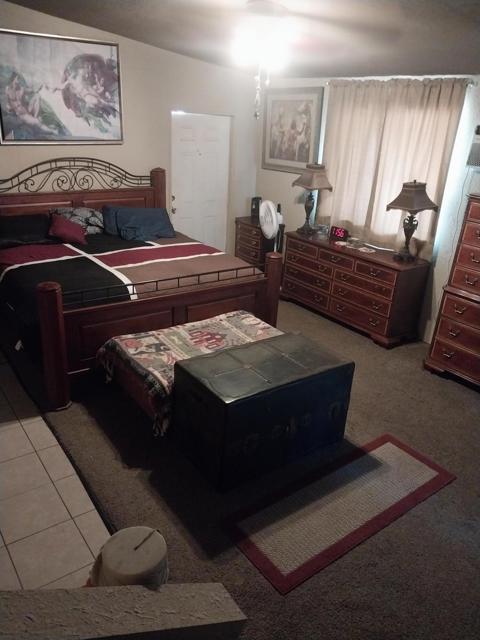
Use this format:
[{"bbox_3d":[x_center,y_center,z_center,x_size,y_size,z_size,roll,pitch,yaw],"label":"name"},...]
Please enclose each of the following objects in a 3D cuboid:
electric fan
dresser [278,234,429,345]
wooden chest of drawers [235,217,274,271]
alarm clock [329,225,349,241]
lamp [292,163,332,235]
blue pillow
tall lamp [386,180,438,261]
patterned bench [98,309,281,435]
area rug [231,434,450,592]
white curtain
[{"bbox_3d":[0.320,-0.822,5.764,0.400,1.170,0.440,-6,24,-23],"label":"electric fan"},{"bbox_3d":[1.217,-0.421,5.426,0.500,0.790,1.700,-12,27,-33],"label":"dresser"},{"bbox_3d":[0.266,-1.016,6.790,0.430,0.740,0.630,-12,27,-33],"label":"wooden chest of drawers"},{"bbox_3d":[1.132,-1.001,5.611,0.200,0.120,0.090,19,27,32],"label":"alarm clock"},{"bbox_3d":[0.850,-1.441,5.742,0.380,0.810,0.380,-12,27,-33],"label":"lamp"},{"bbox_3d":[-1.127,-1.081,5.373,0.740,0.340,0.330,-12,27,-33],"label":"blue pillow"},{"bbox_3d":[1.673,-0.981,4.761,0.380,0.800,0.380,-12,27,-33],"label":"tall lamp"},{"bbox_3d":[-0.222,0.392,3.642,1.310,0.480,0.820,-12,27,-33],"label":"patterned bench"},{"bbox_3d":[0.635,1.040,2.814,1.460,0.012,0.510,-12,27,-33],"label":"area rug"},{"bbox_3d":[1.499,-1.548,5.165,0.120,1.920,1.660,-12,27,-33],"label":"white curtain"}]

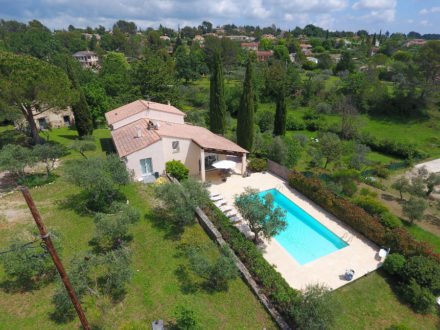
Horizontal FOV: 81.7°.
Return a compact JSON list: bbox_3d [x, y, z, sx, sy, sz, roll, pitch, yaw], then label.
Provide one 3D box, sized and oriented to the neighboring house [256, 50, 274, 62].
[{"bbox_3d":[25.417,-60.442,142.000,9.600,5.600,8.000,-1,26,0],"label":"neighboring house"}]

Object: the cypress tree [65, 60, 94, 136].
[{"bbox_3d":[-22.409,-9.883,39.574,3.000,11.660,3.000,-1,26,0],"label":"cypress tree"}]

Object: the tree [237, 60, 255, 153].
[{"bbox_3d":[4.063,-8.389,38.541,2.800,14.460,2.800,-1,26,0],"label":"tree"}]

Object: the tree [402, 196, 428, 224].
[{"bbox_3d":[19.458,4.568,25.149,2.250,2.800,2.250,-1,26,0],"label":"tree"}]

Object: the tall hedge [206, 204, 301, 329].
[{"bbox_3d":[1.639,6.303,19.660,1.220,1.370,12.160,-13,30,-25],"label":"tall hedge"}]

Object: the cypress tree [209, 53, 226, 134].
[{"bbox_3d":[-0.321,-9.631,39.205,2.630,13.980,2.630,0,27,0],"label":"cypress tree"}]

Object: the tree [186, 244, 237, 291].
[{"bbox_3d":[-0.501,7.204,17.542,3.440,2.840,3.440,0,27,0],"label":"tree"}]

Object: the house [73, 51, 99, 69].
[{"bbox_3d":[-62.435,-48.602,118.000,9.500,7.200,10.000,-1,26,0],"label":"house"}]

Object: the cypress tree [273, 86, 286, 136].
[{"bbox_3d":[10.445,-9.039,43.695,2.130,8.910,2.130,0,27,0],"label":"cypress tree"}]

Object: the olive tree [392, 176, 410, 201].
[{"bbox_3d":[21.265,2.854,29.108,1.950,2.750,1.950,-1,26,0],"label":"olive tree"}]

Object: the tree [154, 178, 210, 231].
[{"bbox_3d":[-3.340,3.645,21.394,4.600,4.300,4.600,-1,26,0],"label":"tree"}]

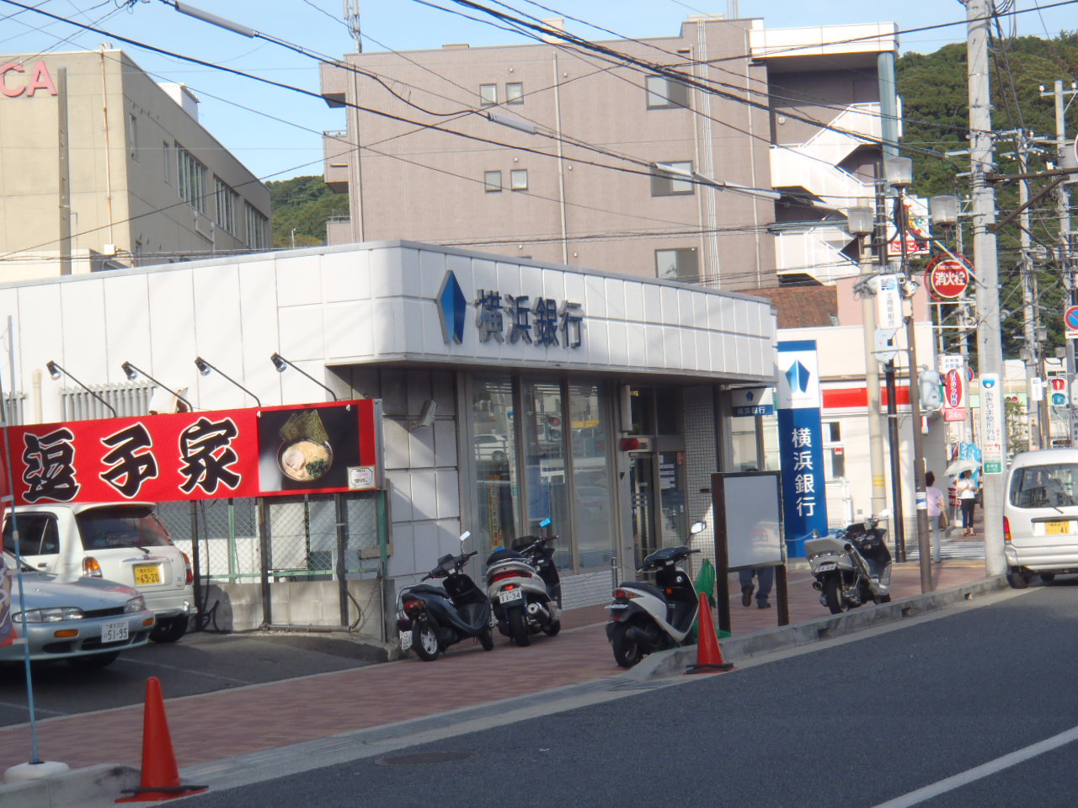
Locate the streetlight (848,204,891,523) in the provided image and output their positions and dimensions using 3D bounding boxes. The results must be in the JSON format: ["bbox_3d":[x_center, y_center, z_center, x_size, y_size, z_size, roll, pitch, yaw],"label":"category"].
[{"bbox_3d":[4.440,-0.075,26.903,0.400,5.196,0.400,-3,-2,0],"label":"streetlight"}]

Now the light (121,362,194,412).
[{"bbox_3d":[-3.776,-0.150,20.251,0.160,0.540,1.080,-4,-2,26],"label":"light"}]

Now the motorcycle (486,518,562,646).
[{"bbox_3d":[-0.097,1.840,21.047,0.720,1.240,2.000,-3,-2,13],"label":"motorcycle"}]

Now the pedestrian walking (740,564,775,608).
[{"bbox_3d":[2.629,1.609,24.376,0.520,1.690,0.500,-4,-2,26],"label":"pedestrian walking"}]

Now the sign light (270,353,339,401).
[{"bbox_3d":[-2.342,-0.262,20.290,0.130,0.484,1.195,-4,-2,26],"label":"sign light"}]

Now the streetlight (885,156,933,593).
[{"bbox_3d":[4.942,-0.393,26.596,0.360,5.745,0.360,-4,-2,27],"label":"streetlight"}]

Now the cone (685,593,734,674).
[{"bbox_3d":[1.524,2.064,18.313,0.380,0.700,0.380,-4,-2,20],"label":"cone"}]

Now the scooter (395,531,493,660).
[{"bbox_3d":[-0.908,1.907,20.105,0.630,1.170,1.720,-4,-2,28],"label":"scooter"}]

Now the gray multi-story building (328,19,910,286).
[{"bbox_3d":[2.817,-4.206,74.965,19.410,16.679,14.000,-3,-2,1],"label":"gray multi-story building"}]

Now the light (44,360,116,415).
[{"bbox_3d":[-4.856,-0.151,21.564,0.130,0.597,1.112,-4,-2,26],"label":"light"}]

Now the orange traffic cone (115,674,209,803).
[{"bbox_3d":[-2.252,1.975,12.013,0.390,0.700,0.390,-4,-2,30],"label":"orange traffic cone"}]

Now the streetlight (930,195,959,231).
[{"bbox_3d":[4.968,-2.337,24.800,0.340,0.430,0.340,-3,-2,0],"label":"streetlight"}]

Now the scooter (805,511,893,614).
[{"bbox_3d":[3.587,1.809,23.014,0.680,1.110,2.100,-4,-2,29],"label":"scooter"}]

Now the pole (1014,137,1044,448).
[{"bbox_3d":[14.559,-2.322,60.134,0.420,11.721,0.420,-4,-2,27],"label":"pole"}]

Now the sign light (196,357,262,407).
[{"bbox_3d":[-3.169,-0.219,20.727,0.130,0.510,1.136,-4,-2,26],"label":"sign light"}]

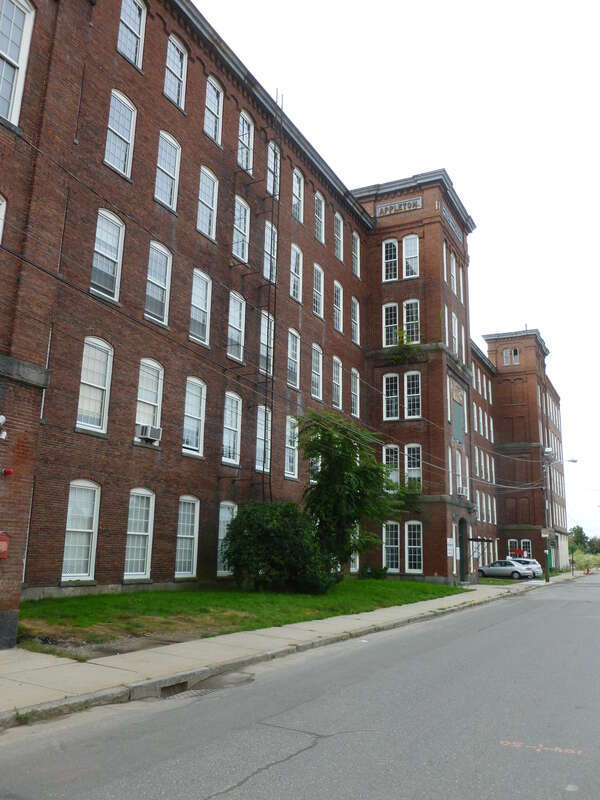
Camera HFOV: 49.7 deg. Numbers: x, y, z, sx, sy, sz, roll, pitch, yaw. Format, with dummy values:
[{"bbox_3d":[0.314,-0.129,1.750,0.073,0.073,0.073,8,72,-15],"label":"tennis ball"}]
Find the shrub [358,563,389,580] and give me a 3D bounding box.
[{"bbox_3d":[4.031,9.432,35.486,1.400,0.900,1.250,-6,-15,28],"label":"shrub"}]

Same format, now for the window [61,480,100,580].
[{"bbox_3d":[-6.309,3.741,18.661,0.150,2.862,1.142,-6,-15,28],"label":"window"}]

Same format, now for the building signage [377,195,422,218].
[{"bbox_3d":[5.897,-11.348,38.552,2.842,0.700,0.120,-6,-15,28],"label":"building signage"}]

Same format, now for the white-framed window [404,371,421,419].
[{"bbox_3d":[6.562,-0.317,37.607,1.030,2.828,0.180,-6,-15,28],"label":"white-framed window"}]

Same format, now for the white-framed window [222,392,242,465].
[{"bbox_3d":[-2.719,1.103,25.895,0.150,2.848,1.142,-6,-15,28],"label":"white-framed window"}]

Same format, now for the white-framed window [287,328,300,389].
[{"bbox_3d":[-0.291,-2.024,31.040,0.150,2.866,1.142,-6,-15,28],"label":"white-framed window"}]

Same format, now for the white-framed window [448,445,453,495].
[{"bbox_3d":[8.103,3.834,34.887,0.160,2.632,0.868,-6,-15,28],"label":"white-framed window"}]

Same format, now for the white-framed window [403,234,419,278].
[{"bbox_3d":[6.793,-8.800,39.589,1.030,2.857,0.180,-6,-15,28],"label":"white-framed window"}]

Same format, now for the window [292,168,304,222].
[{"bbox_3d":[-0.079,-10.478,33.032,0.150,2.780,1.142,-6,-15,28],"label":"window"}]

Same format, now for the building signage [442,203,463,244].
[{"bbox_3d":[9.478,-10.899,40.025,0.120,0.700,4.410,-6,-15,28],"label":"building signage"}]

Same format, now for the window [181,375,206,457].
[{"bbox_3d":[-3.890,0.603,23.874,0.160,2.872,1.145,-6,-15,28],"label":"window"}]

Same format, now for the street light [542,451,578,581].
[{"bbox_3d":[17.737,7.779,44.080,2.300,9.002,0.500,-5,-15,28],"label":"street light"}]

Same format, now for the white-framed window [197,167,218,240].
[{"bbox_3d":[-3.560,-7.586,24.882,0.160,2.773,1.162,-6,-15,28],"label":"white-framed window"}]

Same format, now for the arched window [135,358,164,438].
[{"bbox_3d":[-5.042,0.063,21.731,0.150,2.848,1.142,-6,-15,28],"label":"arched window"}]

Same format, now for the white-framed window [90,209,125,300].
[{"bbox_3d":[-6.099,-4.622,20.631,0.150,2.866,1.142,-6,-15,28],"label":"white-framed window"}]

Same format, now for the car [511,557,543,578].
[{"bbox_3d":[18.205,14.447,55.637,4.600,1.620,1.780,-6,-15,28],"label":"car"}]

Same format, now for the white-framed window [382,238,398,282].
[{"bbox_3d":[5.603,-8.677,40.212,1.030,2.871,0.180,-6,-15,28],"label":"white-framed window"}]

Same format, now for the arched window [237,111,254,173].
[{"bbox_3d":[-2.437,-11.462,28.829,0.160,2.805,1.200,-5,-15,28],"label":"arched window"}]

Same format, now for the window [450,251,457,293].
[{"bbox_3d":[9.760,-8.151,41.476,0.160,2.707,1.201,-5,-15,28],"label":"window"}]

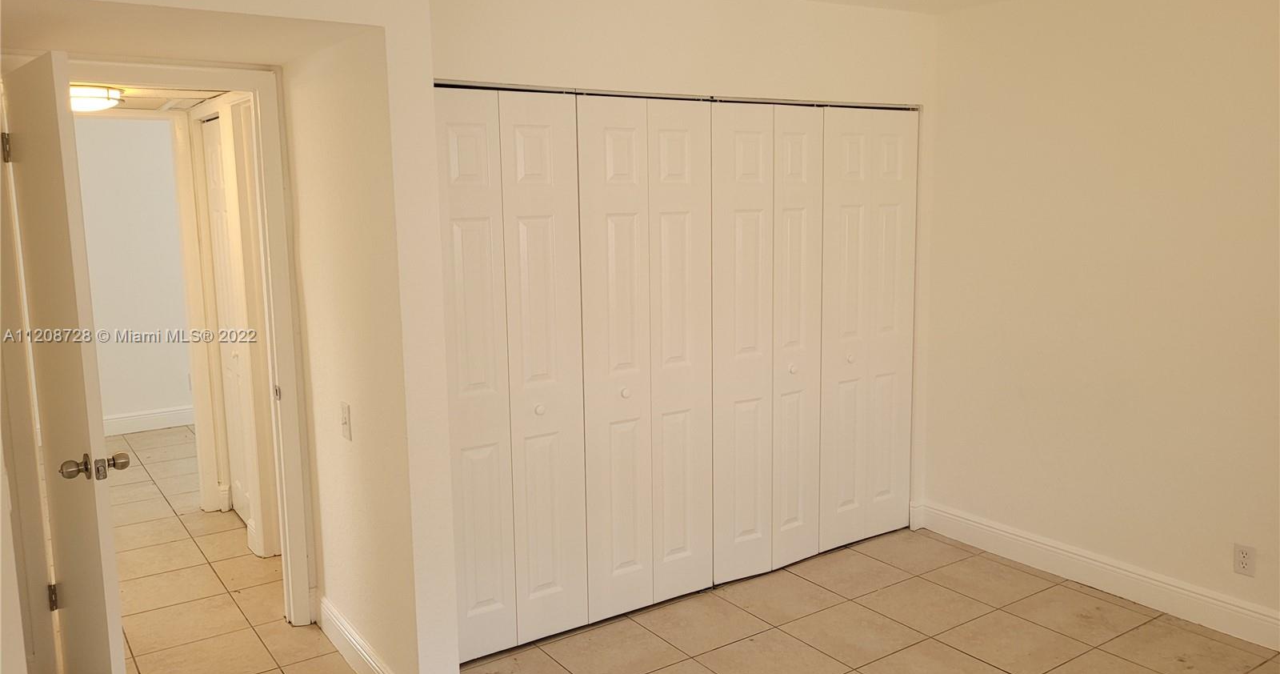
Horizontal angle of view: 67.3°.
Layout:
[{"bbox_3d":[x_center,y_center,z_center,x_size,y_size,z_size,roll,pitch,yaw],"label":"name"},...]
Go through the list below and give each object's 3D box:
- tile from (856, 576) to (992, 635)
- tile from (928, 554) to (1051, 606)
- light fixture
[{"bbox_3d":[1.147,1.086,3.881,0.407,0.010,0.402,-7,11,-34],"label":"tile"},{"bbox_3d":[1.484,1.046,4.110,0.406,0.010,0.401,-7,11,-34],"label":"tile"},{"bbox_3d":[-2.149,-0.910,3.691,0.325,0.095,0.325,-6,10,-29],"label":"light fixture"}]

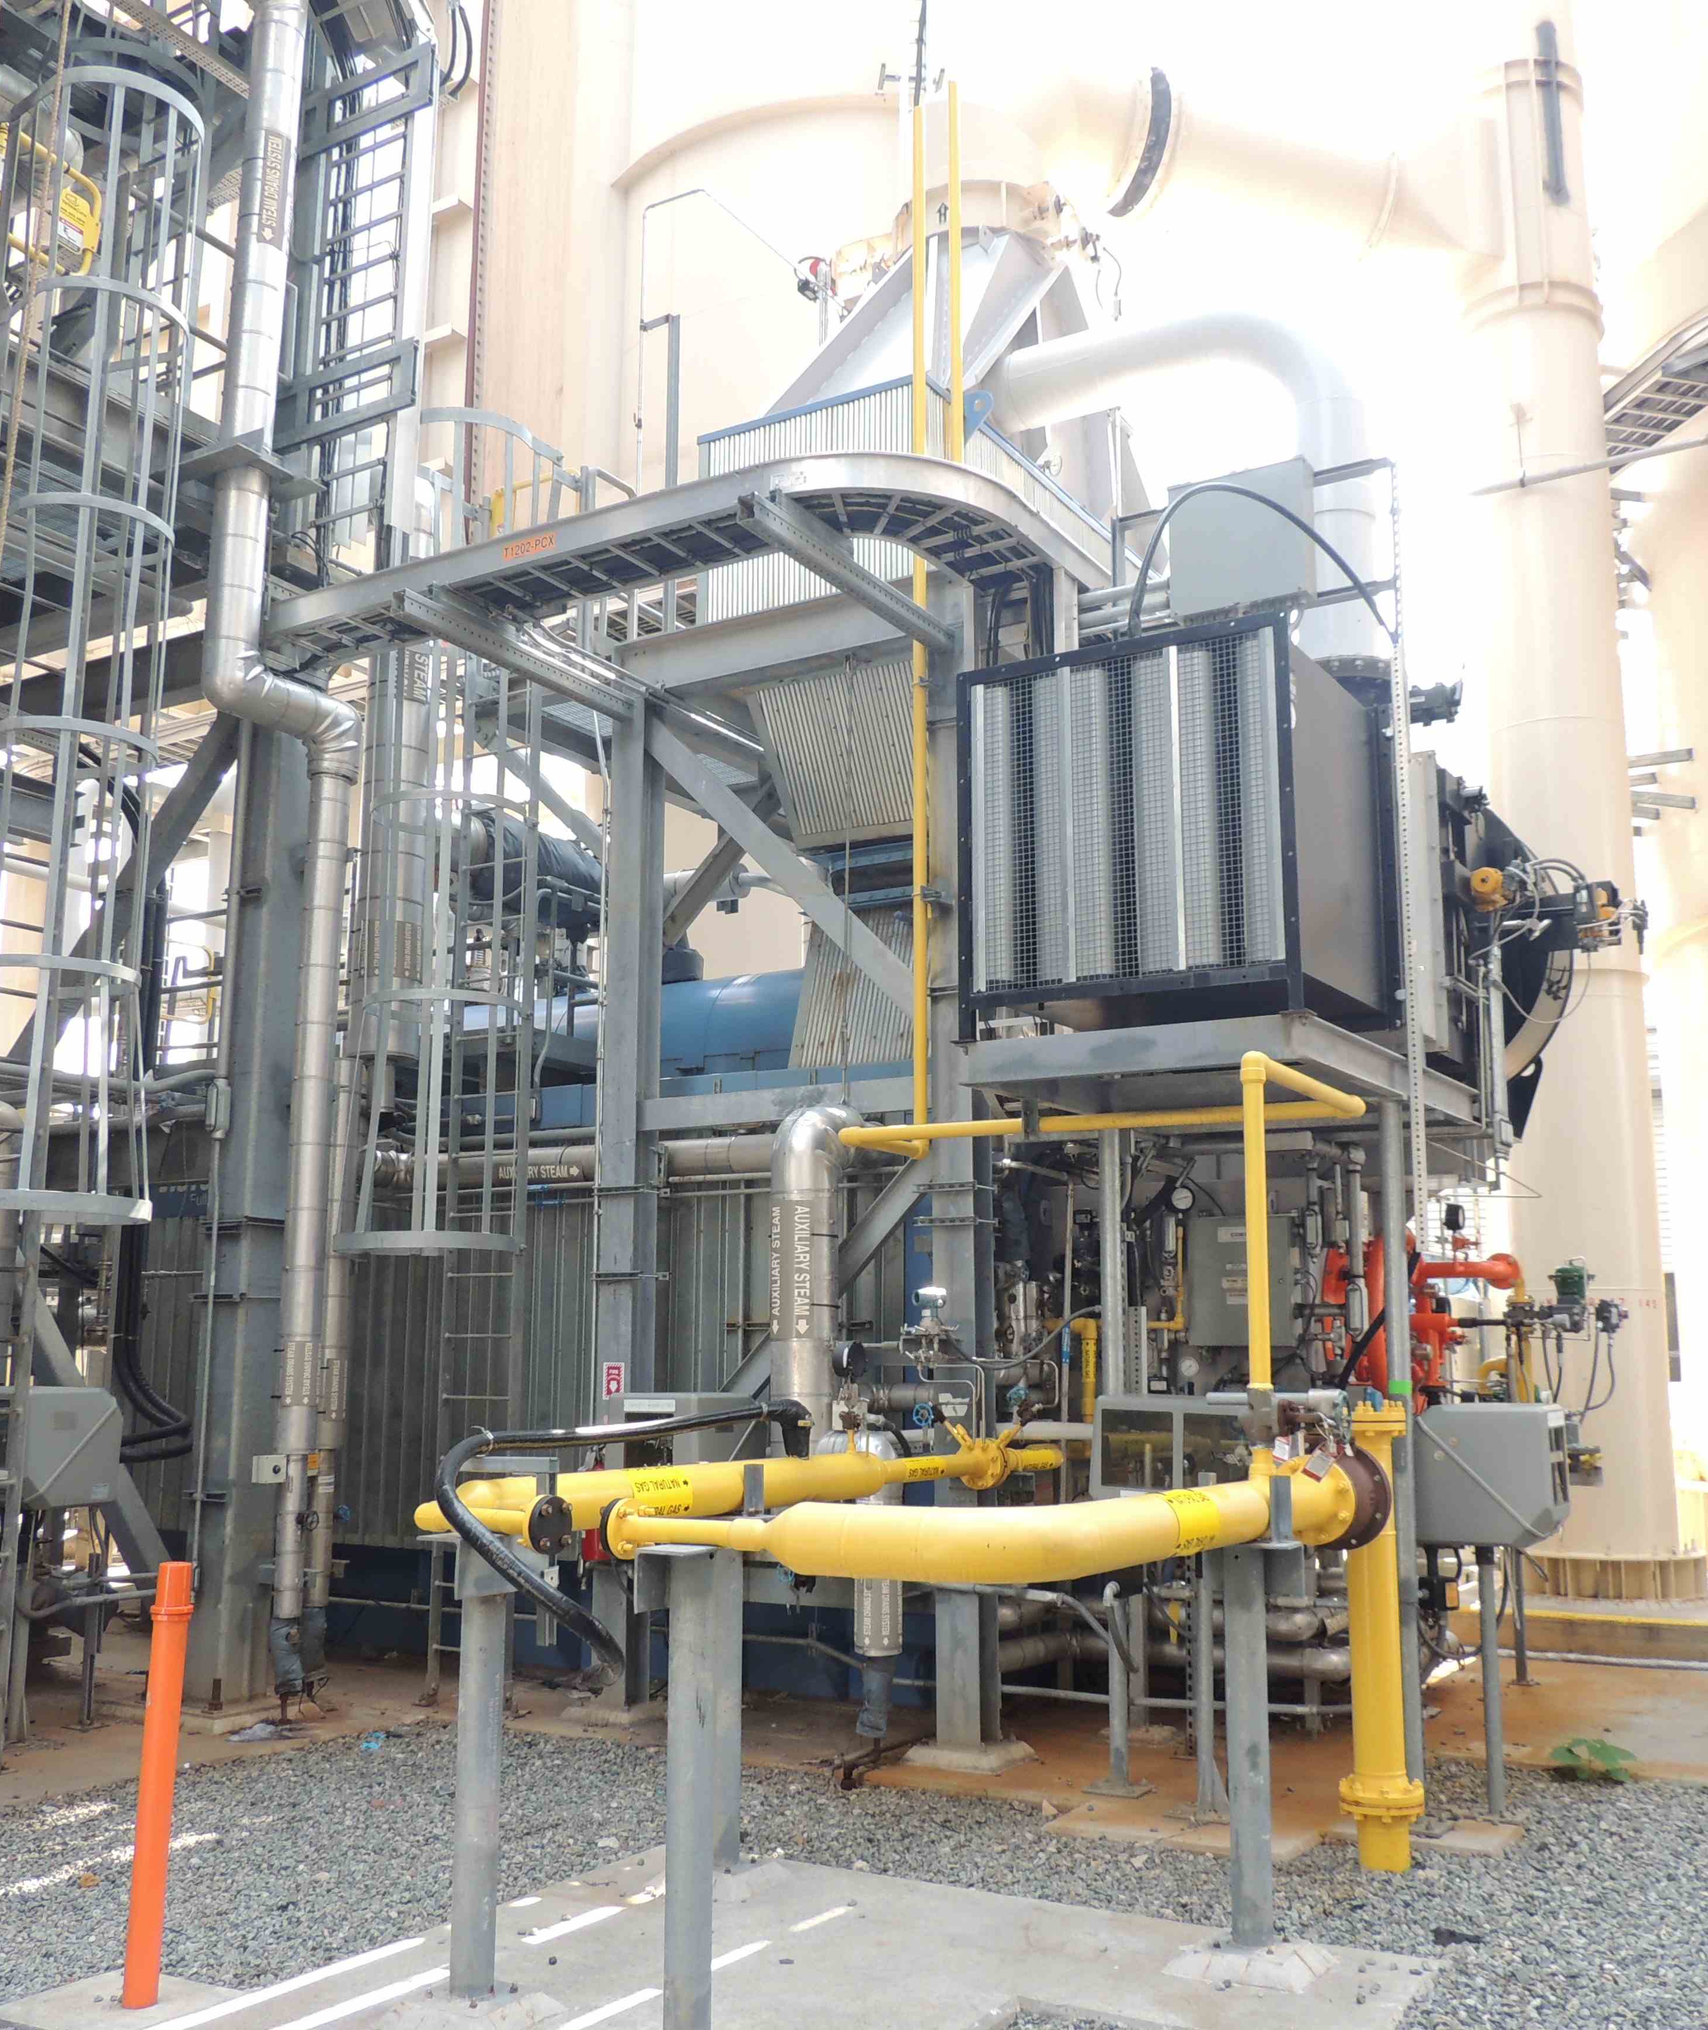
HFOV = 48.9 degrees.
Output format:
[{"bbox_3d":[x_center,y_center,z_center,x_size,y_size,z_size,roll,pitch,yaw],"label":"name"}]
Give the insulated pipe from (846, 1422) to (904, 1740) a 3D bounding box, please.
[{"bbox_3d":[0.095,2.311,7.666,0.210,1.233,0.210,-6,-12,30],"label":"insulated pipe"}]

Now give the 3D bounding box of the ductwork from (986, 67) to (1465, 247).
[{"bbox_3d":[2.527,-5.549,12.295,3.500,0.840,0.840,5,-11,-23],"label":"ductwork"}]

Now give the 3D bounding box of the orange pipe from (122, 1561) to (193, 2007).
[{"bbox_3d":[-1.796,1.970,4.831,0.097,1.078,0.097,-6,-12,30],"label":"orange pipe"}]

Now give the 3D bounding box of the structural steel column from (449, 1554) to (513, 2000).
[{"bbox_3d":[-0.985,1.970,4.913,0.118,1.107,0.118,-6,-12,30],"label":"structural steel column"}]

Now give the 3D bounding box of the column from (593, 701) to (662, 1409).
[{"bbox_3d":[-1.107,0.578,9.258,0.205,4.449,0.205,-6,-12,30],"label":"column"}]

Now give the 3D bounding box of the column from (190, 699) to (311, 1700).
[{"bbox_3d":[-2.963,0.834,9.364,0.260,4.861,0.260,-6,-12,30],"label":"column"}]

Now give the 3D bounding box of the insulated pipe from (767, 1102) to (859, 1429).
[{"bbox_3d":[-0.166,1.109,8.158,0.285,1.427,0.460,-6,-12,30],"label":"insulated pipe"}]

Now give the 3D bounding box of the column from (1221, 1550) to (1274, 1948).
[{"bbox_3d":[1.118,2.065,5.345,0.118,1.088,0.118,-6,-12,30],"label":"column"}]

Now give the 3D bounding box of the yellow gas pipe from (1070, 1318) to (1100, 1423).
[{"bbox_3d":[1.081,1.640,8.723,0.100,0.473,0.080,-6,-12,30],"label":"yellow gas pipe"}]

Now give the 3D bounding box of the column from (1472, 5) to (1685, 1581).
[{"bbox_3d":[4.681,-1.904,12.622,0.920,10.958,0.920,-6,-12,30],"label":"column"}]

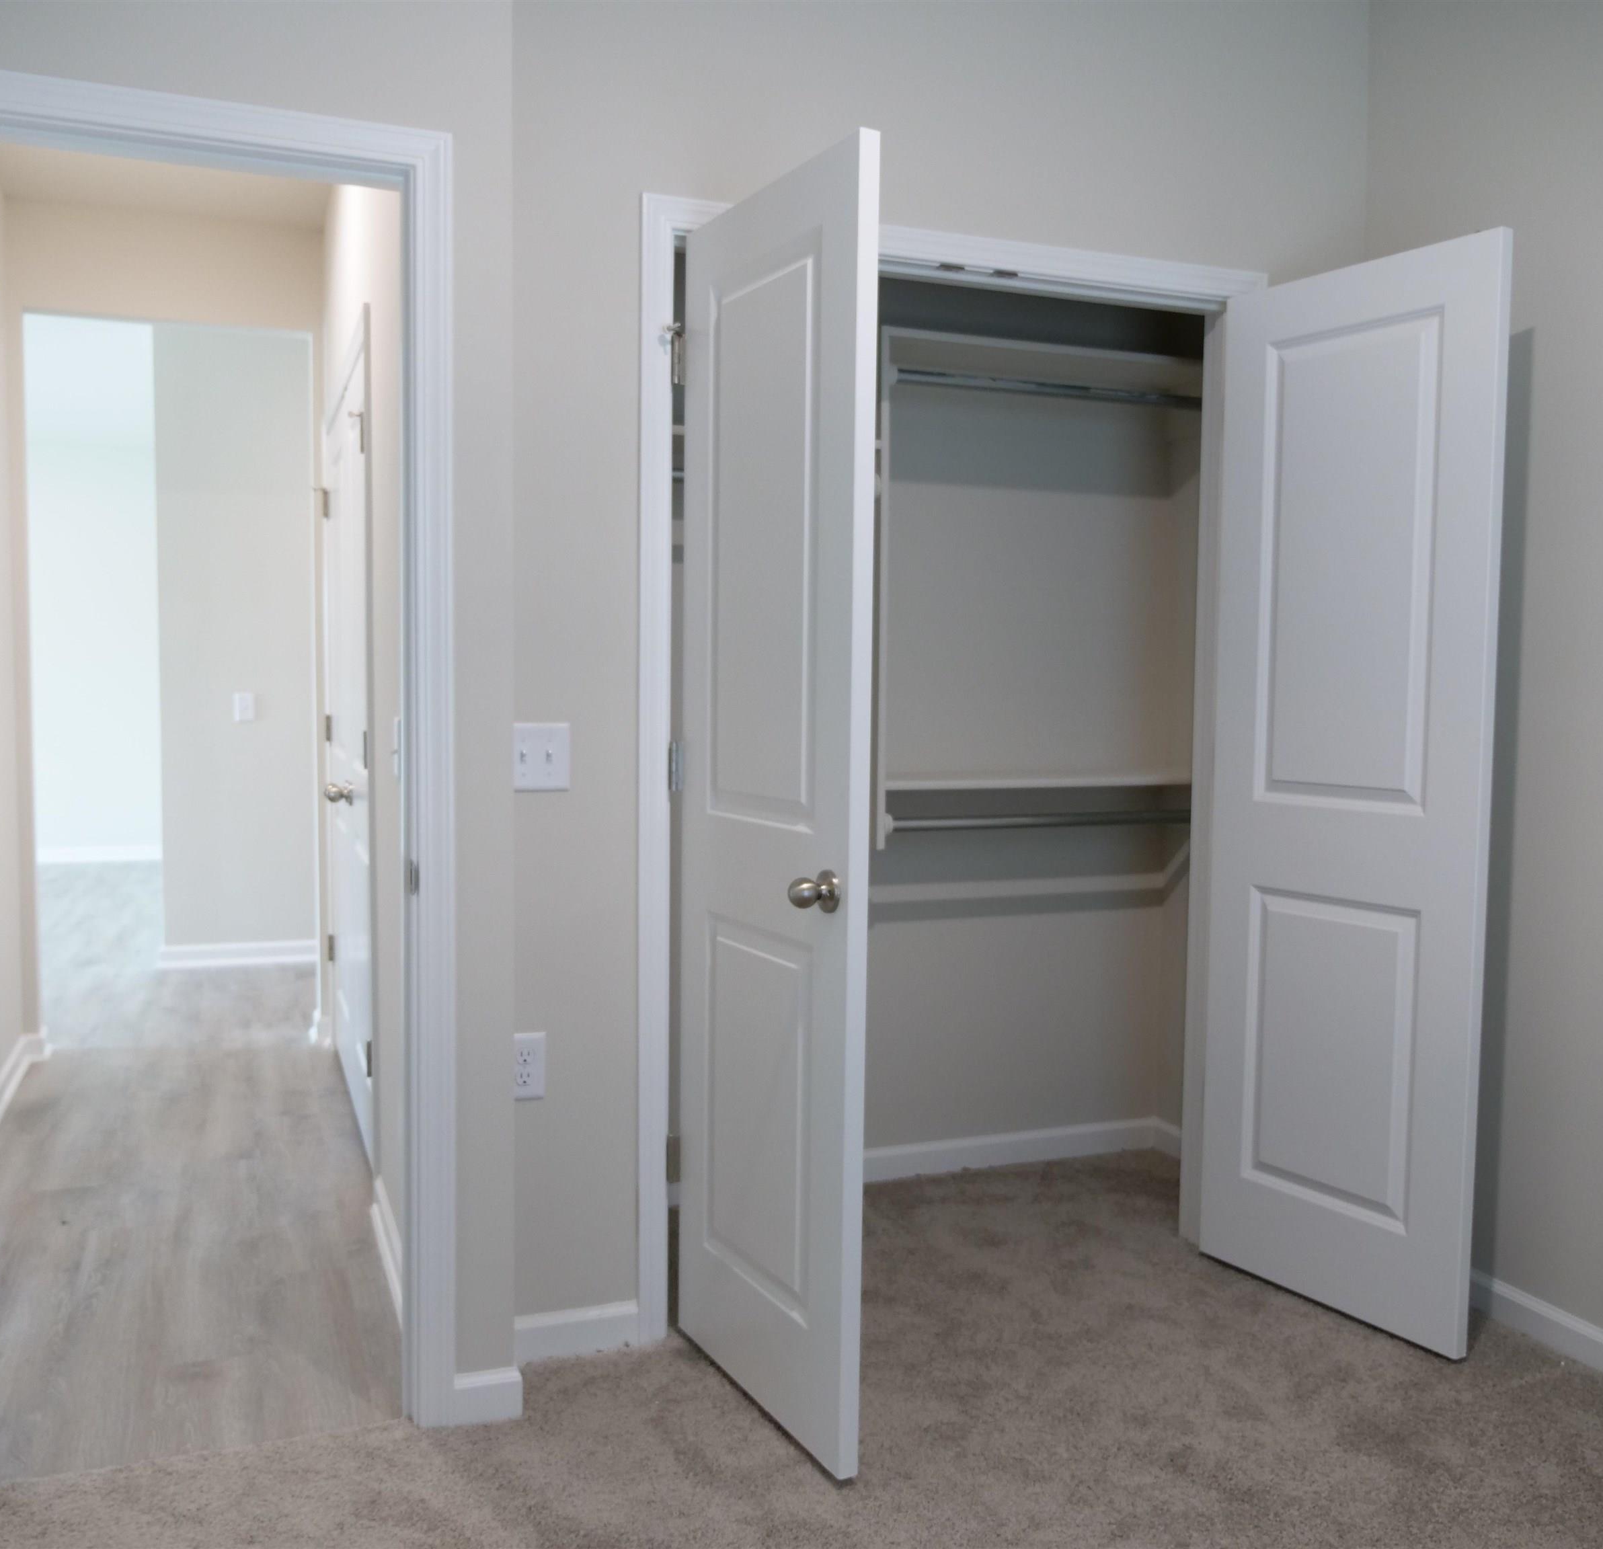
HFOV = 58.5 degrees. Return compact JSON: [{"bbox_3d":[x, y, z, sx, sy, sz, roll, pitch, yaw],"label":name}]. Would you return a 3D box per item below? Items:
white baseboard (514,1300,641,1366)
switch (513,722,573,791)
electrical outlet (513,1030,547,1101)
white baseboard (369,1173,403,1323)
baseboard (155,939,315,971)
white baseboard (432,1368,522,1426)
[{"bbox_3d":[-0.418,1.022,2.604,0.248,0.083,0.015,-1,4,-22],"label":"white baseboard"},{"bbox_3d":[-0.465,-0.030,2.517,0.115,0.115,0.012,-1,4,-22],"label":"switch"},{"bbox_3d":[-0.492,0.518,2.545,0.069,0.115,0.007,-1,4,-22],"label":"electrical outlet"},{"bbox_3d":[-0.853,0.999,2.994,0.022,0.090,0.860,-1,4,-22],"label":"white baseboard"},{"bbox_3d":[-2.410,0.782,6.242,0.730,0.088,0.020,-1,4,-22],"label":"baseboard"},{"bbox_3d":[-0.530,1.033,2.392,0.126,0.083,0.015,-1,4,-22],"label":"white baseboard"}]

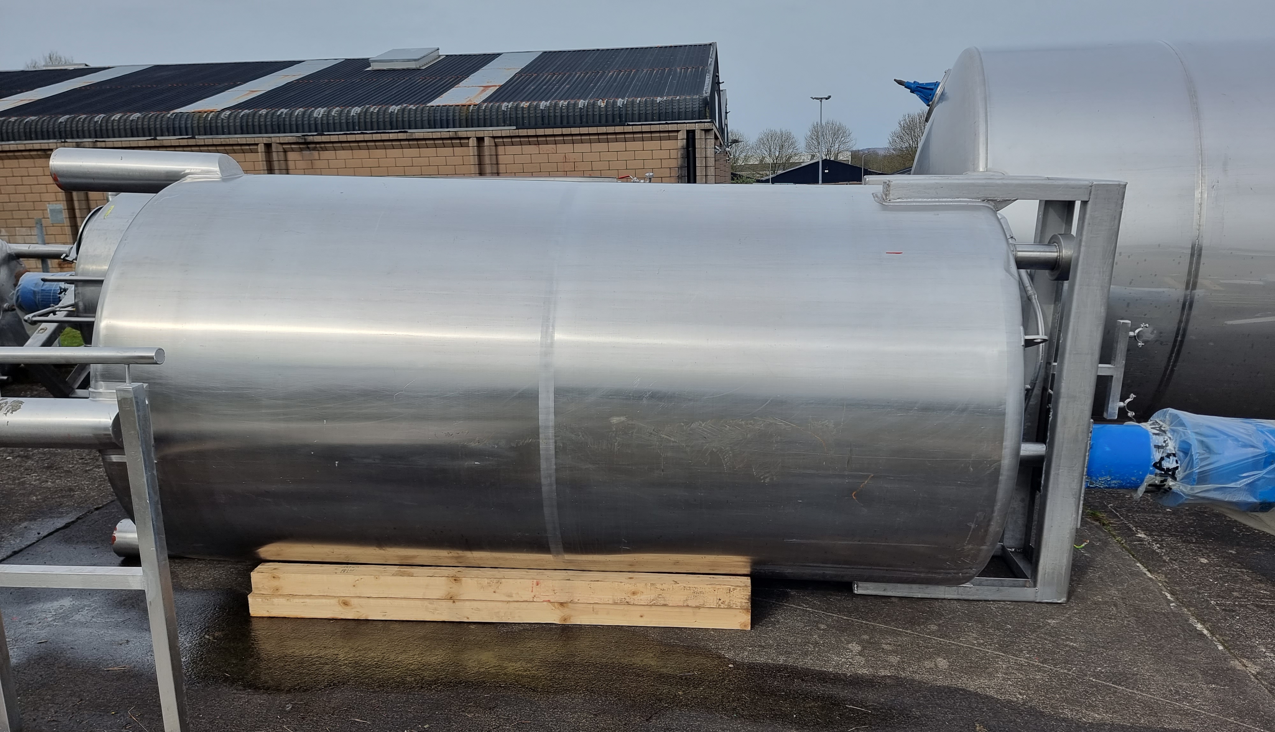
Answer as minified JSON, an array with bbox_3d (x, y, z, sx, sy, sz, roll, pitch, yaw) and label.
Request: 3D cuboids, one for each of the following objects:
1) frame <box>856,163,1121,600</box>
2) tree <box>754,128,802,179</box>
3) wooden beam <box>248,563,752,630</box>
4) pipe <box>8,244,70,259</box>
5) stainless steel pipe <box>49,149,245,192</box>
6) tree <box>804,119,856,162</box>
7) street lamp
[{"bbox_3d":[1.333,0.087,3.582,0.860,1.650,0.430,1,12,3],"label":"frame"},{"bbox_3d":[20.547,-29.520,129.716,7.000,10.330,7.000,0,12,9],"label":"tree"},{"bbox_3d":[-0.565,0.913,3.516,2.020,0.180,0.110,0,12,6],"label":"wooden beam"},{"bbox_3d":[-5.954,-1.140,8.800,0.660,0.142,0.142,-1,12,4],"label":"pipe"},{"bbox_3d":[-1.968,-0.792,3.596,0.760,0.170,0.170,1,12,3],"label":"stainless steel pipe"},{"bbox_3d":[28.148,-30.304,129.590,7.600,11.540,7.400,1,12,12],"label":"tree"},{"bbox_3d":[16.492,-19.374,79.589,1.850,9.550,0.500,1,12,11],"label":"street lamp"}]

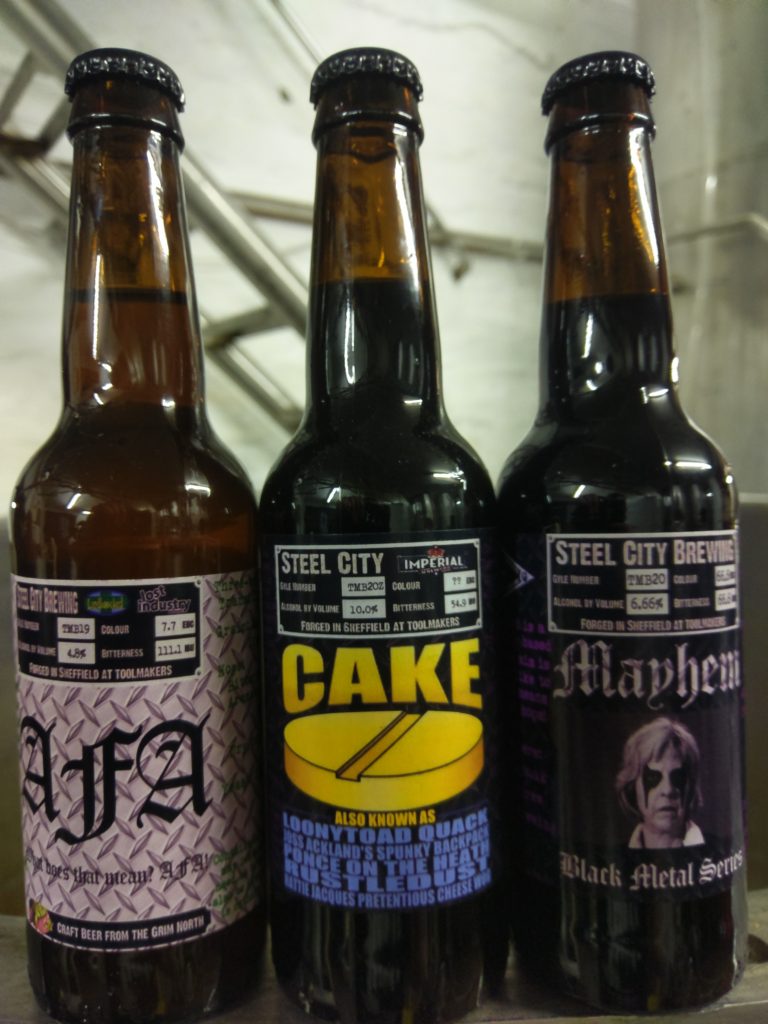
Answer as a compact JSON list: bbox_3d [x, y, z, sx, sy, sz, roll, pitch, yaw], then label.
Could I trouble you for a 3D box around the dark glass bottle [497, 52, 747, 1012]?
[{"bbox_3d":[0.059,0.005,0.202,0.061,0.230,0.061,-2,3,-2],"label":"dark glass bottle"}]

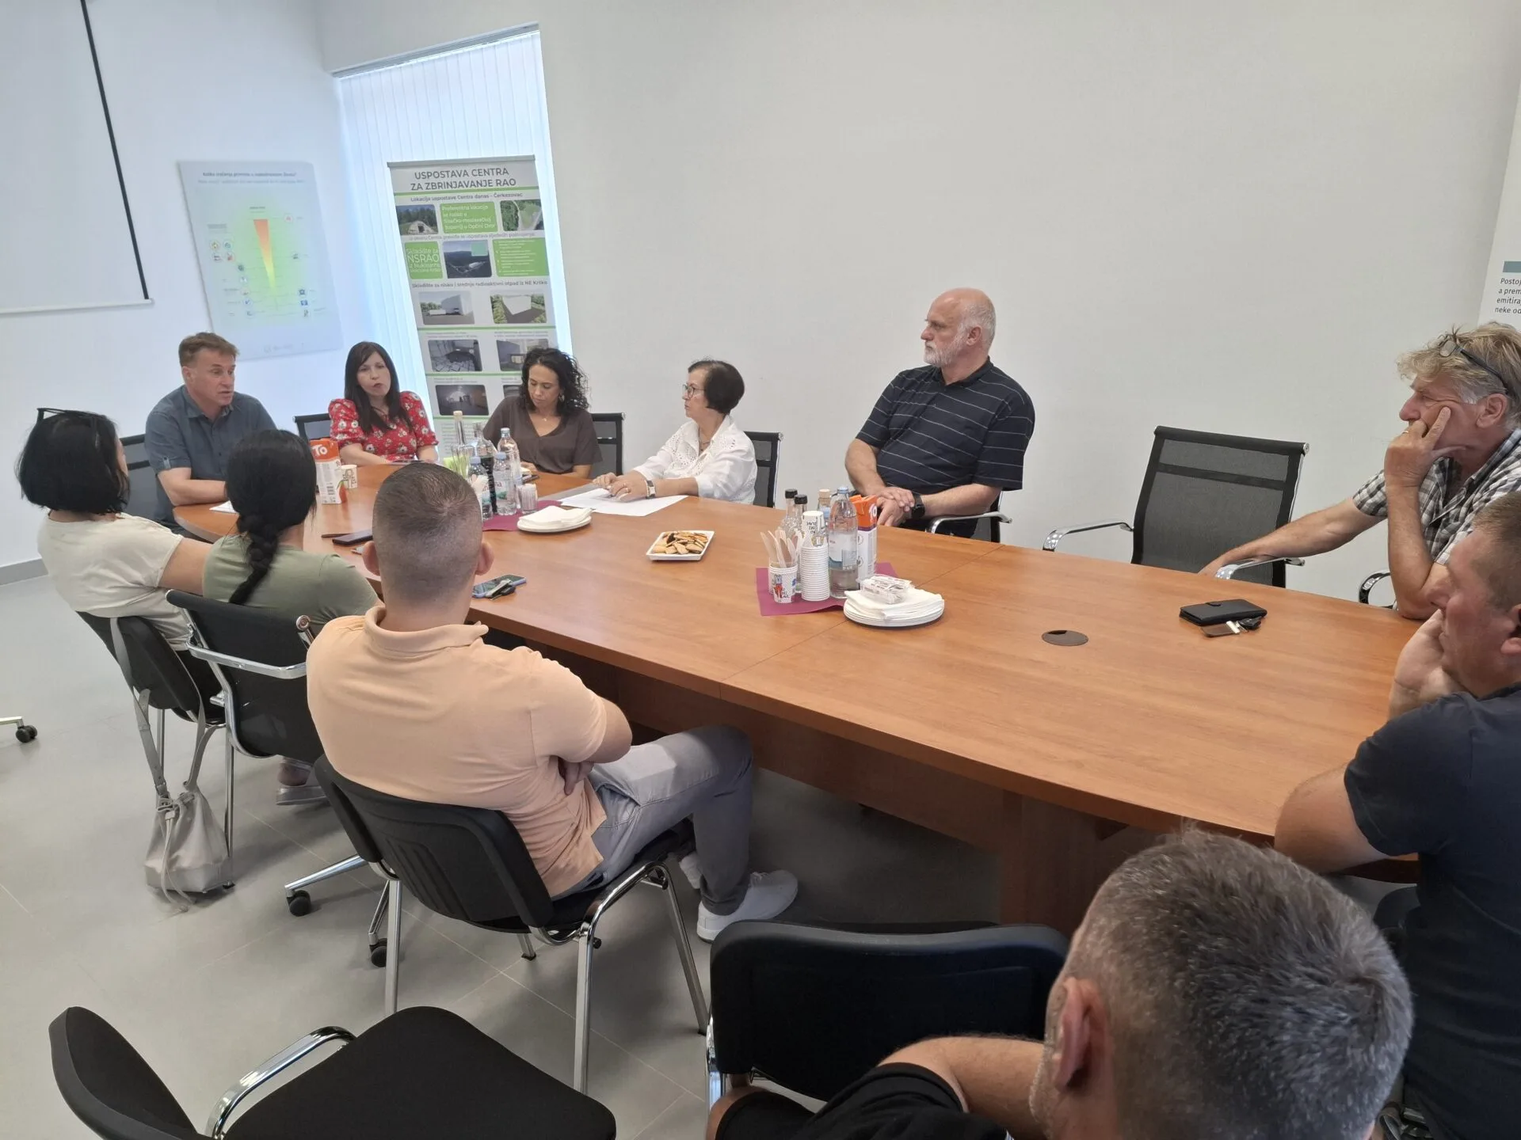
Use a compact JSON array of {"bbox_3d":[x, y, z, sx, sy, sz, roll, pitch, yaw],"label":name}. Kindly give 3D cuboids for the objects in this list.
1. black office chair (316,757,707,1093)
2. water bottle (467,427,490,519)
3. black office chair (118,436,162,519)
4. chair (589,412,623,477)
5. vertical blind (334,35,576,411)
[{"bbox_3d":[-0.466,0.680,2.028,0.540,0.820,0.570,7,20,27],"label":"black office chair"},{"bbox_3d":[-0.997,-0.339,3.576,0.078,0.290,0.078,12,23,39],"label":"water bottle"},{"bbox_3d":[-2.457,-0.136,4.566,0.620,0.930,0.570,9,21,33],"label":"black office chair"},{"bbox_3d":[-0.967,-0.293,4.991,0.570,0.900,0.600,3,19,16],"label":"chair"},{"bbox_3d":[-1.944,-1.746,6.355,2.100,2.720,0.100,12,23,37],"label":"vertical blind"}]

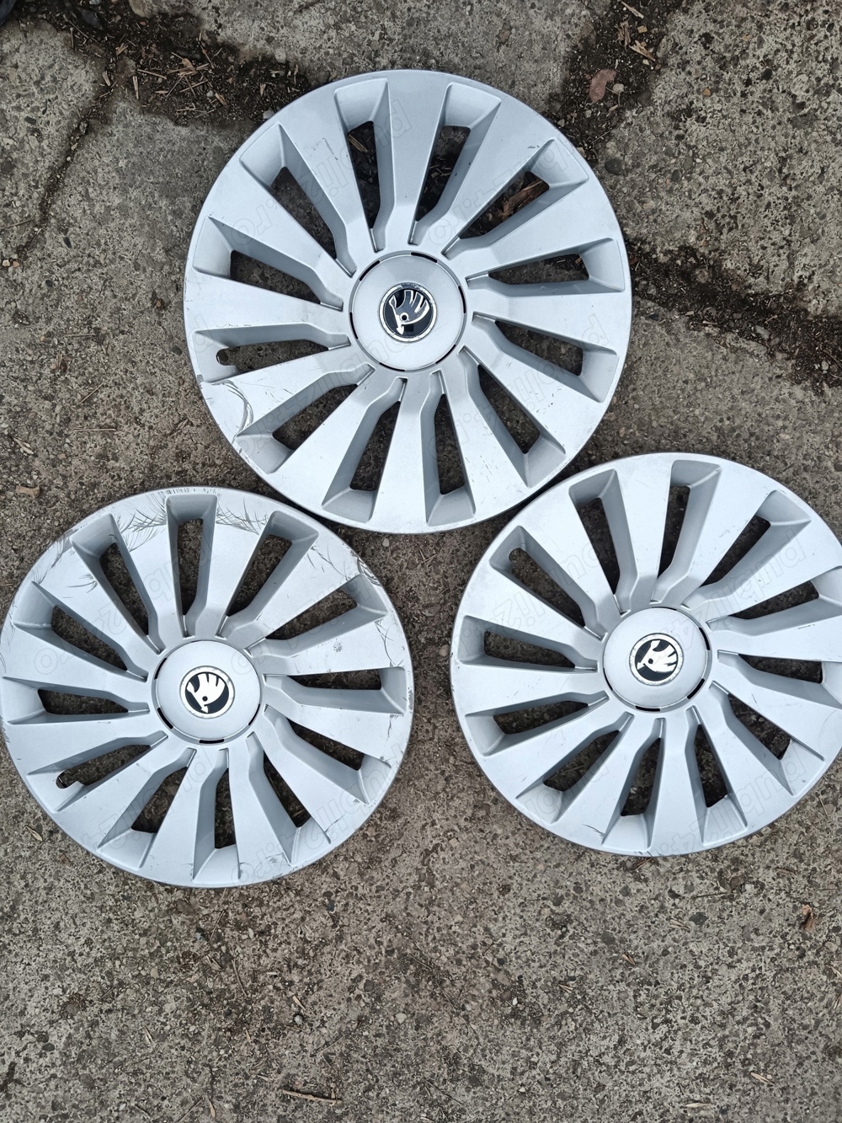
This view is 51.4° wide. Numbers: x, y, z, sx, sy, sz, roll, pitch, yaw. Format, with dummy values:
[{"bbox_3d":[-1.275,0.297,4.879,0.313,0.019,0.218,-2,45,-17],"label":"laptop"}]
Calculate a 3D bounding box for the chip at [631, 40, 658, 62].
[{"bbox_3d":[0.208,-0.477,0.819,0.028,0.005,0.007,34,98,-6],"label":"chip"}]

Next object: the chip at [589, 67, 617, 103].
[{"bbox_3d":[0.169,-0.448,0.823,0.017,0.005,0.034,31,98,-5],"label":"chip"}]

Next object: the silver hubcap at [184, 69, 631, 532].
[{"bbox_3d":[-0.012,-0.236,0.835,0.416,0.050,0.416,0,100,0],"label":"silver hubcap"}]

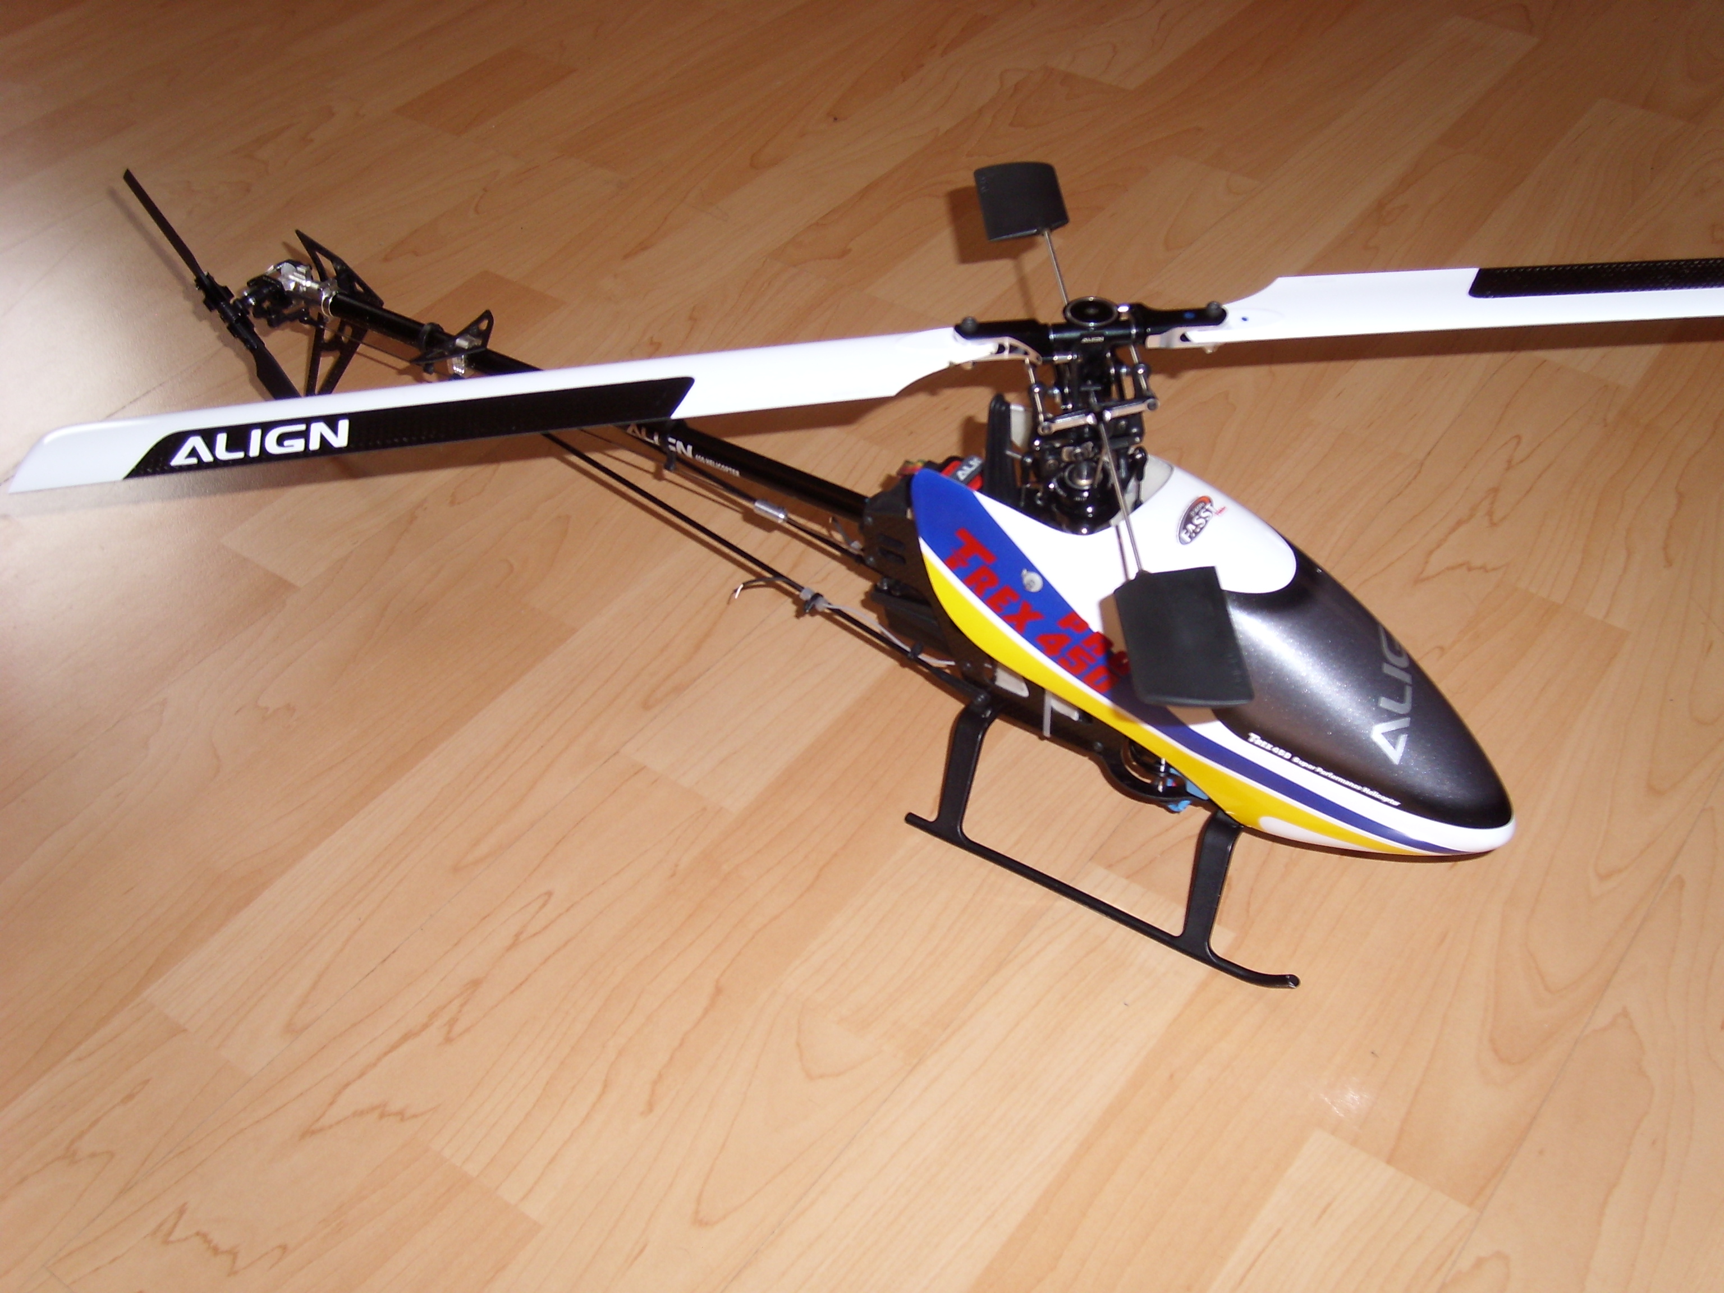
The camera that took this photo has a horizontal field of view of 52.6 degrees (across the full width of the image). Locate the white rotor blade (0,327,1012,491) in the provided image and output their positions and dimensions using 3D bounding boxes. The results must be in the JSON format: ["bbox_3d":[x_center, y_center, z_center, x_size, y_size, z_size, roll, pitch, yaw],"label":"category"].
[{"bbox_3d":[-0.115,-0.080,0.578,0.325,0.006,0.032,-7,48,-2],"label":"white rotor blade"}]

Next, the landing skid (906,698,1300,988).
[{"bbox_3d":[0.100,0.073,0.682,0.171,0.053,0.042,22,49,23],"label":"landing skid"}]

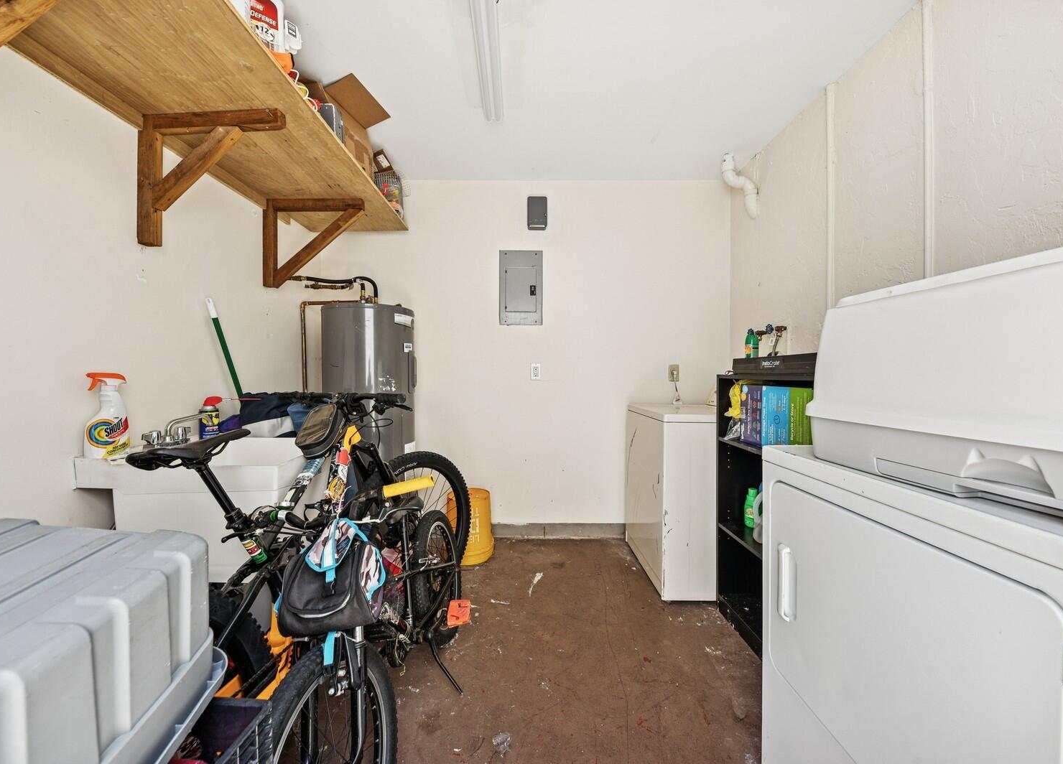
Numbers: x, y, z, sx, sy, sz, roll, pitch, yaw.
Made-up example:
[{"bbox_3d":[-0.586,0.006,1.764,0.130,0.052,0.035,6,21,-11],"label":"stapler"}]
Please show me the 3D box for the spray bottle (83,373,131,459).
[{"bbox_3d":[-1.330,0.098,1.201,0.120,0.270,0.065,0,0,-15],"label":"spray bottle"}]

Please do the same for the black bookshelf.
[{"bbox_3d":[1.030,0.519,1.414,0.300,1.100,0.770,0,0,0],"label":"black bookshelf"}]

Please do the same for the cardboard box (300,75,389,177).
[{"bbox_3d":[-1.000,-1.183,1.842,0.450,0.320,0.360,0,0,12],"label":"cardboard box"}]

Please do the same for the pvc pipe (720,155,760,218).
[{"bbox_3d":[1.255,-1.169,2.302,0.220,0.365,0.080,0,0,0],"label":"pvc pipe"}]

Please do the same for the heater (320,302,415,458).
[{"bbox_3d":[-0.970,0.318,2.262,0.500,1.490,0.500,0,0,0],"label":"heater"}]

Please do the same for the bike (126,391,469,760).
[{"bbox_3d":[-0.680,0.549,1.354,0.700,1.040,1.820,0,0,18],"label":"bike"}]

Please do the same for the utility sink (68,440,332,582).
[{"bbox_3d":[-1.080,0.649,1.455,0.630,0.840,0.570,0,0,0],"label":"utility sink"}]

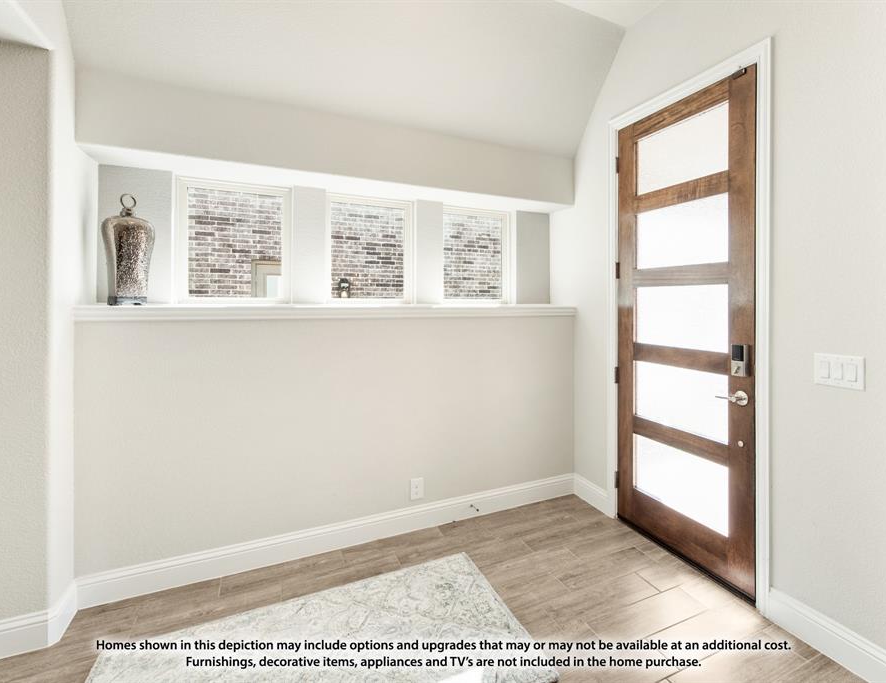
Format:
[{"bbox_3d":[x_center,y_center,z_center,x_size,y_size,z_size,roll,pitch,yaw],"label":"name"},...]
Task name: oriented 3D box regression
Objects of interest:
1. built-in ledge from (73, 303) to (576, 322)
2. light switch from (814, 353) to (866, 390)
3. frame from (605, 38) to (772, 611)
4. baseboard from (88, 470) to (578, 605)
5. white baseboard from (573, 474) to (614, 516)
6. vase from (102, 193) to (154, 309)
[{"bbox_3d":[-0.398,-0.186,2.484,2.870,0.080,0.282,-2,4,-24],"label":"built-in ledge"},{"bbox_3d":[1.560,0.119,1.569,0.012,0.122,0.152,-1,4,-24],"label":"light switch"},{"bbox_3d":[1.307,-0.108,2.236,0.120,2.576,0.917,-1,2,-24],"label":"frame"},{"bbox_3d":[-0.350,1.111,2.374,2.867,0.148,0.018,-2,5,-24],"label":"baseboard"},{"bbox_3d":[1.022,1.074,2.793,0.018,0.148,0.350,-2,5,-23],"label":"white baseboard"},{"bbox_3d":[-1.544,-0.449,1.956,0.165,0.534,0.185,2,3,42],"label":"vase"}]

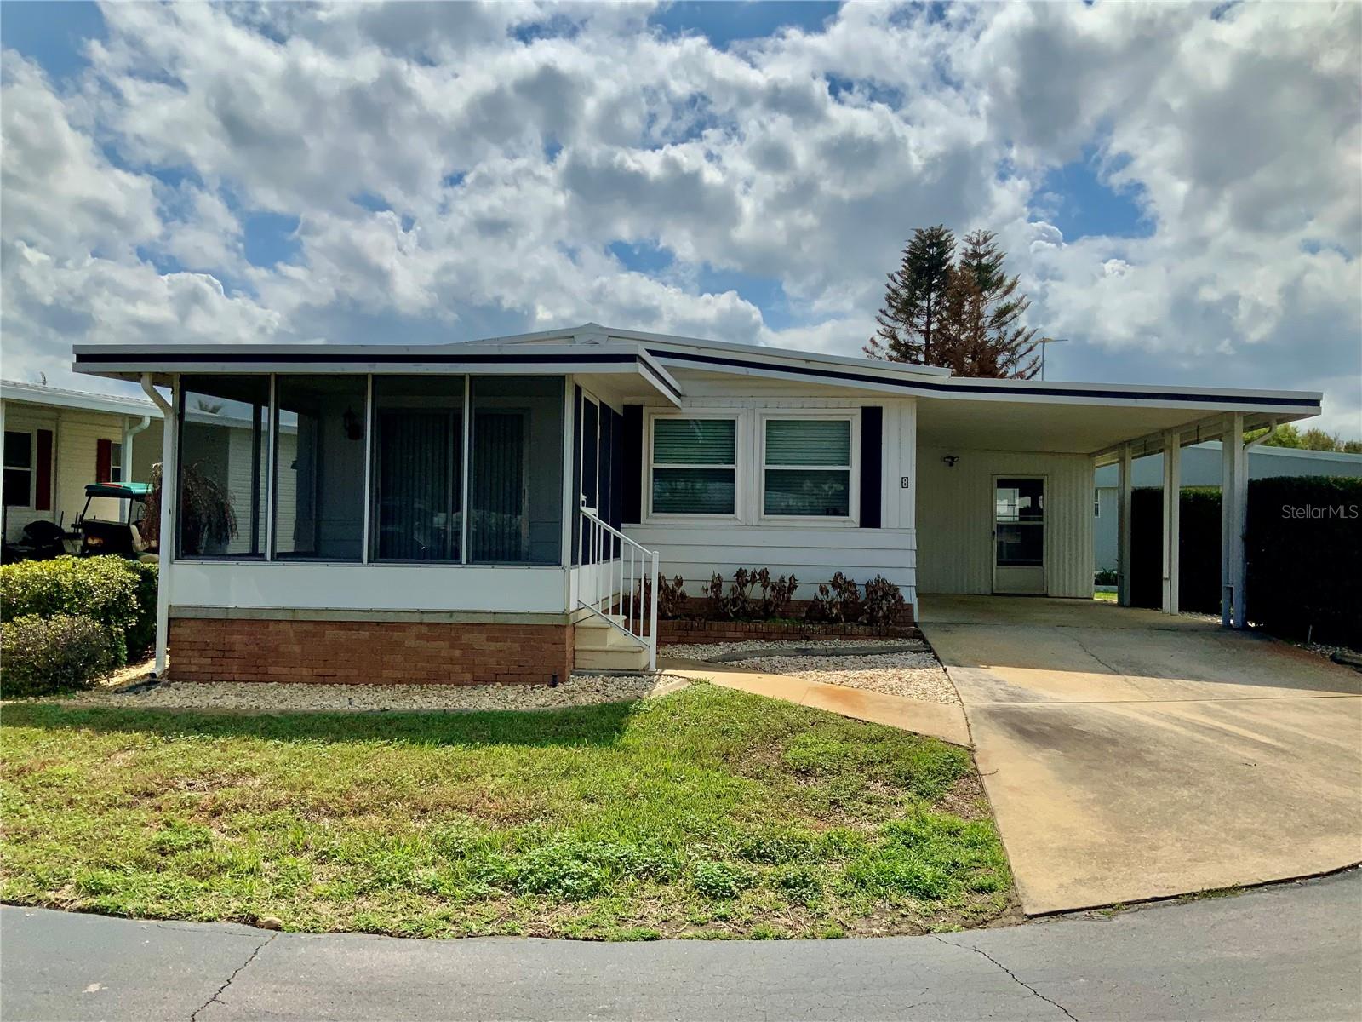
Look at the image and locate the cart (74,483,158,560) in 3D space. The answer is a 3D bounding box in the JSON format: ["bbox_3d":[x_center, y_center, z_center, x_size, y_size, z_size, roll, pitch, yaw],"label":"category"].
[{"bbox_3d":[-8.831,0.472,18.717,1.200,1.770,2.350,2,0,17],"label":"cart"}]

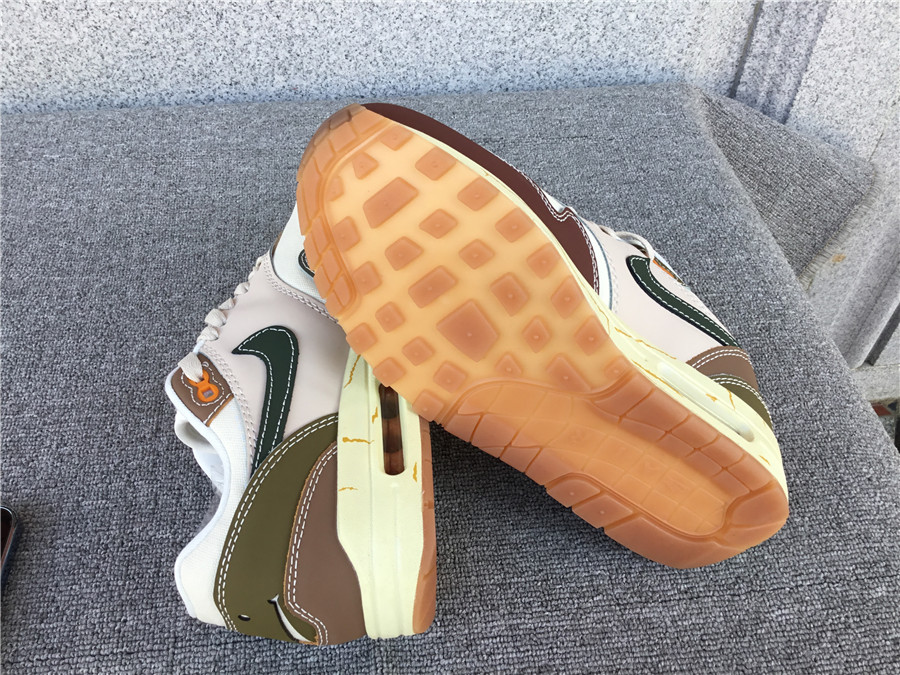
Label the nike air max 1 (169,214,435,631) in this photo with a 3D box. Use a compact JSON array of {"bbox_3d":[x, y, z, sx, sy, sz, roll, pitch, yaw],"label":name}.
[{"bbox_3d":[-0.073,0.013,0.398,0.125,0.108,0.297,1,48,-5],"label":"nike air max 1"}]

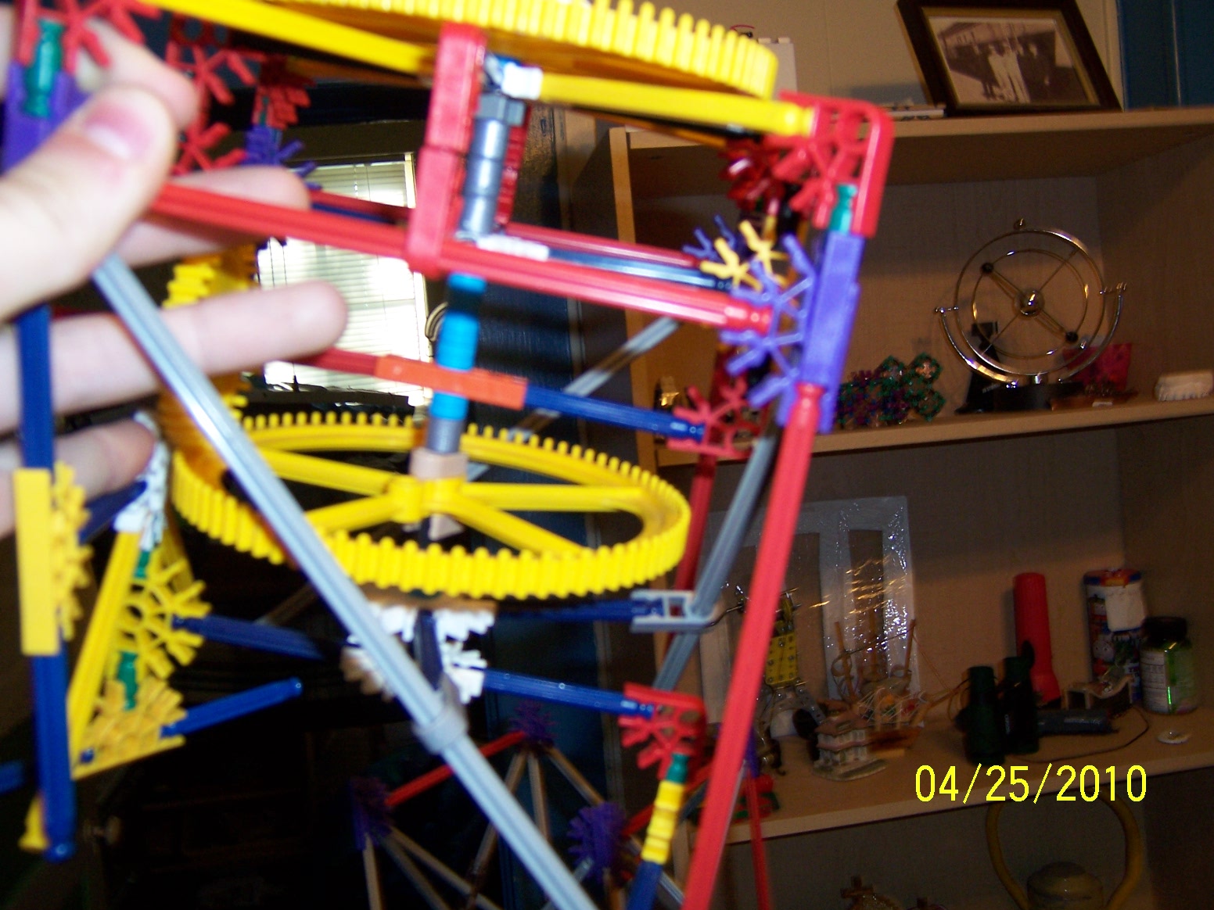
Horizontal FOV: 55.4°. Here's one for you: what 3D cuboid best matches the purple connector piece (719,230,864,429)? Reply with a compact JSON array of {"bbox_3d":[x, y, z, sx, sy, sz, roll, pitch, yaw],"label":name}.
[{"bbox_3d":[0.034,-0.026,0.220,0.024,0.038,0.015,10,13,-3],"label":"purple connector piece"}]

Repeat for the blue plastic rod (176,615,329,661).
[{"bbox_3d":[-0.088,0.050,0.308,0.054,0.006,0.006,11,11,-2],"label":"blue plastic rod"}]

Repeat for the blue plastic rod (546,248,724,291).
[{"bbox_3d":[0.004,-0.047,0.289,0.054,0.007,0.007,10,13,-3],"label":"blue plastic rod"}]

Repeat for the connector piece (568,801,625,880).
[{"bbox_3d":[-0.005,0.182,0.544,0.022,0.037,0.022,-4,3,33],"label":"connector piece"}]

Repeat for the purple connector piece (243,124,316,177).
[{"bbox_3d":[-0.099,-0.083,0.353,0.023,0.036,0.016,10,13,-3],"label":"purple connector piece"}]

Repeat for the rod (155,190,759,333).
[{"bbox_3d":[-0.033,-0.038,0.216,0.128,0.006,0.006,11,12,-3],"label":"rod"}]

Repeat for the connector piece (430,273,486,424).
[{"bbox_3d":[-0.038,-0.030,0.294,0.009,0.041,0.009,11,12,-3],"label":"connector piece"}]

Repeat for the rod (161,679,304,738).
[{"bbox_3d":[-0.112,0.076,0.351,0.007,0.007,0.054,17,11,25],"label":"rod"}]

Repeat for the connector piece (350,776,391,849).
[{"bbox_3d":[-0.120,0.187,0.607,0.022,0.037,0.022,-4,3,33],"label":"connector piece"}]

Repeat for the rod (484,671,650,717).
[{"bbox_3d":[-0.015,0.064,0.310,0.054,0.006,0.006,11,11,-2],"label":"rod"}]

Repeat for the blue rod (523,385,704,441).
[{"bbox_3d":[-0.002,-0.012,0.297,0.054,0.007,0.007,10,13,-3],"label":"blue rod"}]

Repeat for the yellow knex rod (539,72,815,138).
[{"bbox_3d":[0.011,-0.078,0.254,0.006,0.006,0.086,-7,22,-45],"label":"yellow knex rod"}]

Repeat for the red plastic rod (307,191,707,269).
[{"bbox_3d":[-0.034,-0.071,0.362,0.128,0.006,0.006,9,12,-3],"label":"red plastic rod"}]

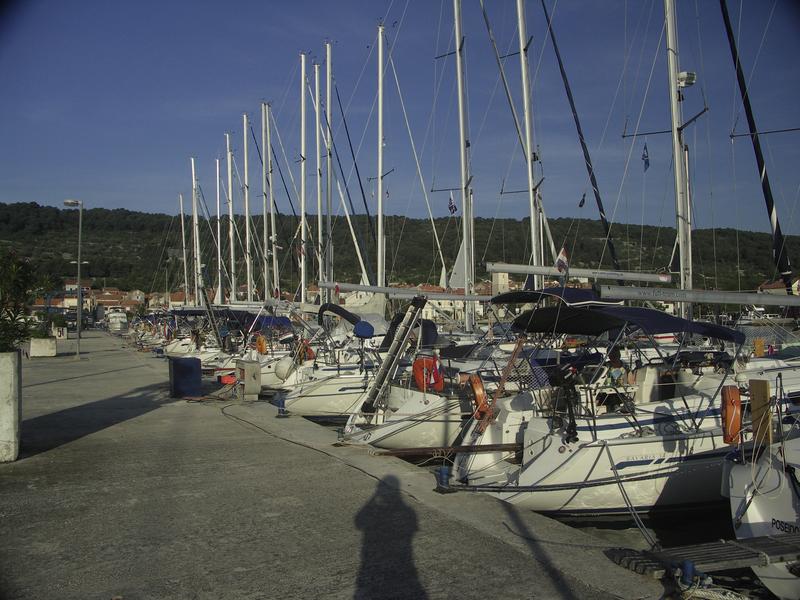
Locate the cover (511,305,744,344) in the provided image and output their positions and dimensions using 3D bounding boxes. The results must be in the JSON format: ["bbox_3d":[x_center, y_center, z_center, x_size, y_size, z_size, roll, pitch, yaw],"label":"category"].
[{"bbox_3d":[3.130,0.318,9.195,1.800,0.500,2.700,1,-2,-27],"label":"cover"}]

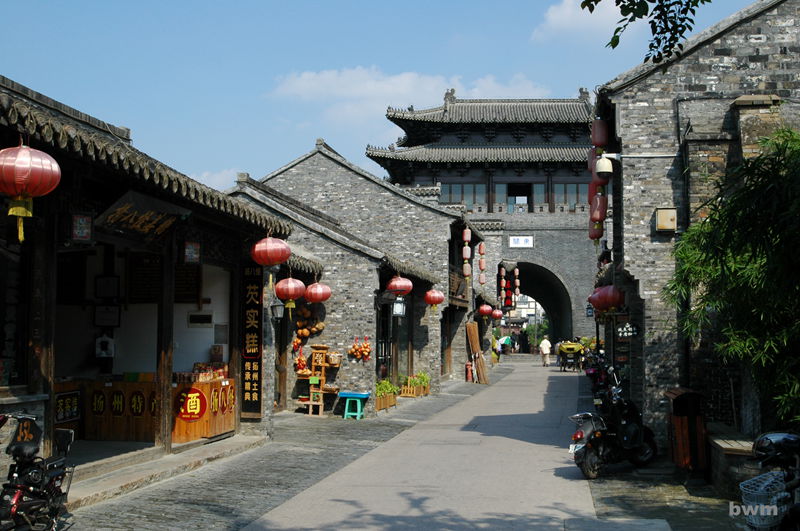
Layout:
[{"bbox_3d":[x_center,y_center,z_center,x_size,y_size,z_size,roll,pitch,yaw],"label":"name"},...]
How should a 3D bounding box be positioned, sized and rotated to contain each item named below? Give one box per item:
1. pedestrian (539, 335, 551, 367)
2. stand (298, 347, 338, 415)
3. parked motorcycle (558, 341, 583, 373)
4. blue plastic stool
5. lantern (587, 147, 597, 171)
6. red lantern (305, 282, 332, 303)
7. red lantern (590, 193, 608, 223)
[{"bbox_3d":[7.520,4.434,48.500,0.550,1.680,0.350,-1,-5,10],"label":"pedestrian"},{"bbox_3d":[-1.570,2.215,17.950,0.750,1.380,0.450,-1,-5,10],"label":"stand"},{"bbox_3d":[7.761,4.166,42.300,1.050,1.300,2.100,-1,-5,10],"label":"parked motorcycle"},{"bbox_3d":[-0.867,2.647,17.750,0.580,0.530,0.450,-1,-5,10],"label":"blue plastic stool"},{"bbox_3d":[3.050,-1.671,14.600,0.225,0.380,0.225,-1,-5,10],"label":"lantern"},{"bbox_3d":[-1.504,0.502,17.200,0.510,0.375,0.510,0,-5,0],"label":"red lantern"},{"bbox_3d":[2.721,-0.786,12.700,0.235,0.390,0.235,-1,-5,10],"label":"red lantern"}]

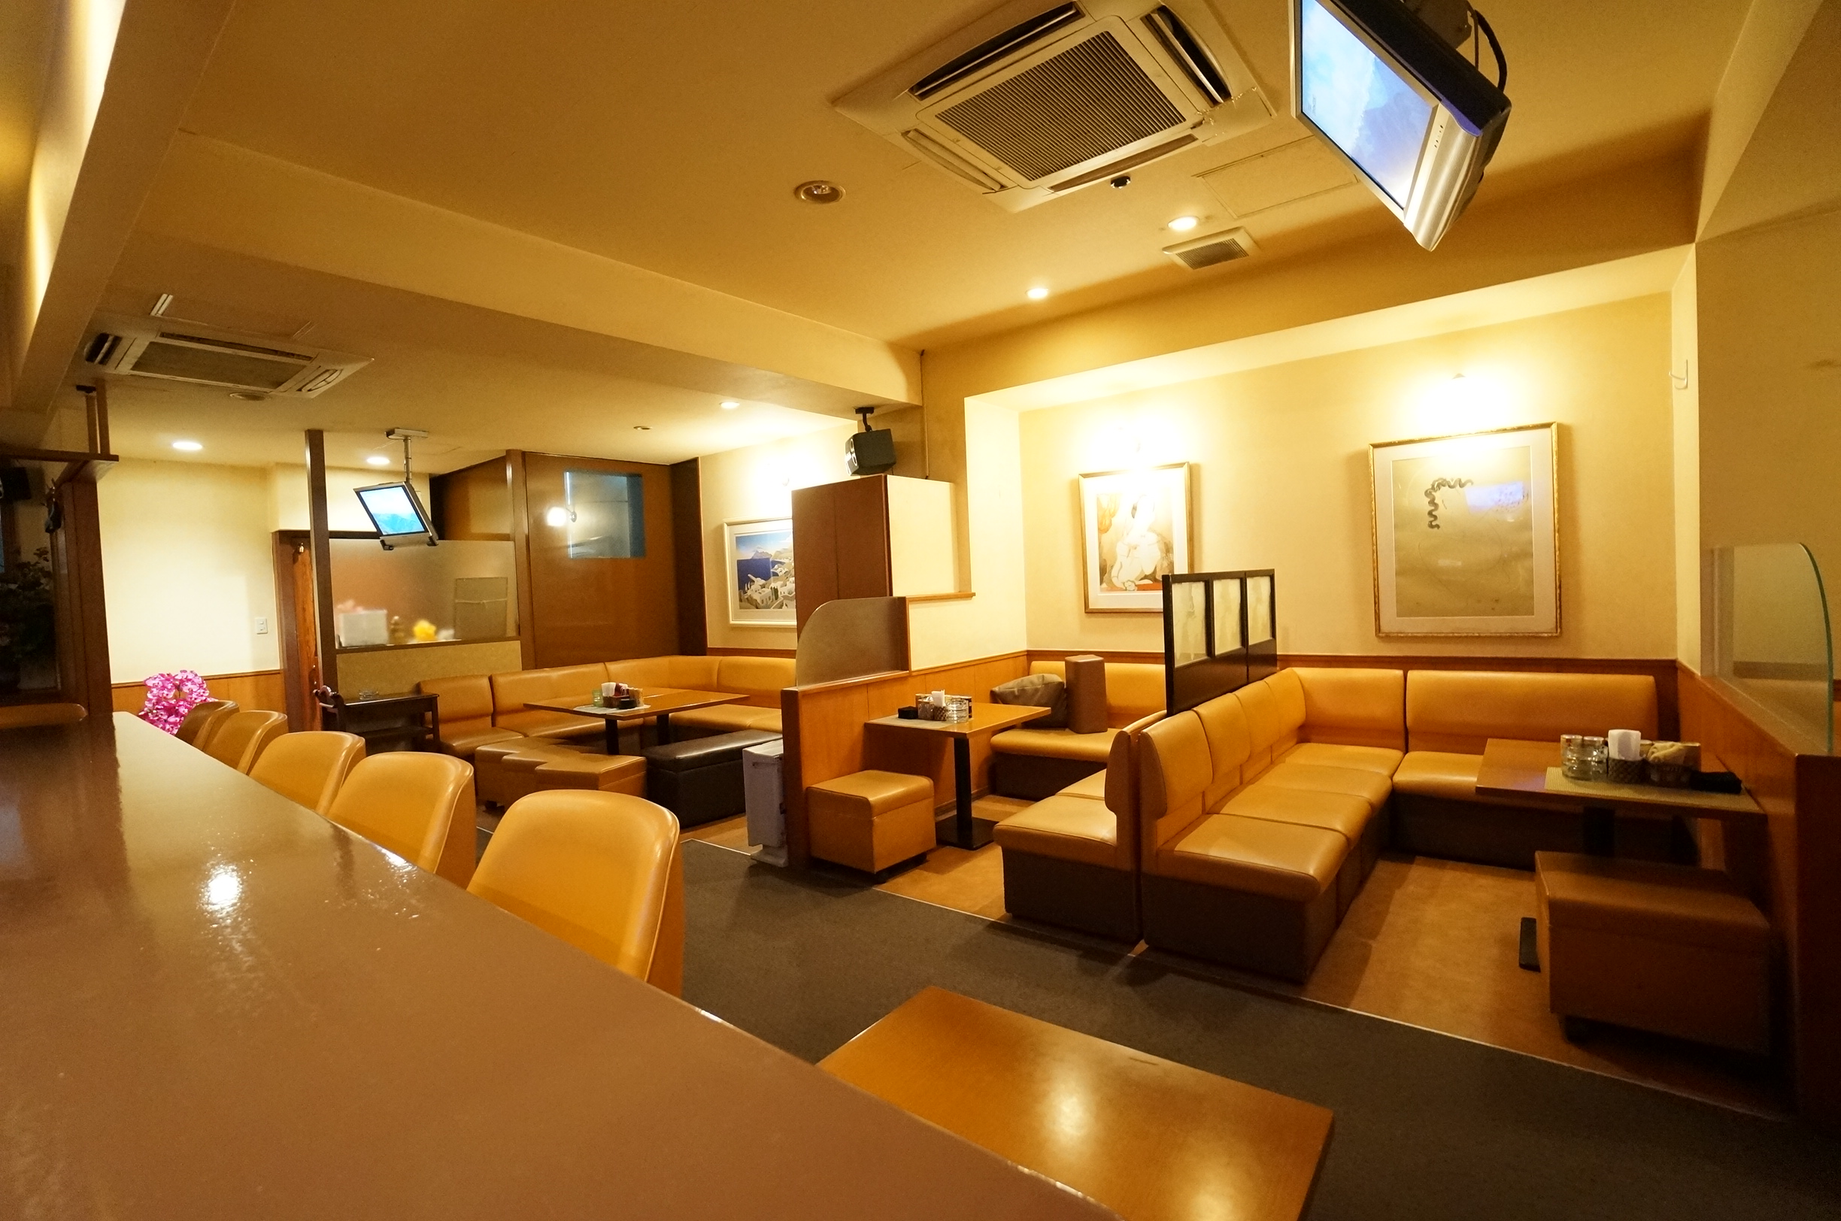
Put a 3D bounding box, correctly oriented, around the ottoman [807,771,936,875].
[{"bbox_3d":[-0.227,0.972,3.540,0.380,0.380,0.385,-1,2,39],"label":"ottoman"}]

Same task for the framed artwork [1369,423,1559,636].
[{"bbox_3d":[2.691,-0.372,3.814,0.755,1.005,0.035,-1,2,38],"label":"framed artwork"}]

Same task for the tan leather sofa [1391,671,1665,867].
[{"bbox_3d":[2.487,0.667,3.166,0.870,0.755,0.590,-1,2,39],"label":"tan leather sofa"}]

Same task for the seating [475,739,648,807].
[{"bbox_3d":[-2.330,1.101,4.902,1.580,0.390,0.500,-1,2,38],"label":"seating"}]

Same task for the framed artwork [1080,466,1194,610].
[{"bbox_3d":[1.355,-0.437,4.854,0.700,0.915,0.035,-1,2,38],"label":"framed artwork"}]

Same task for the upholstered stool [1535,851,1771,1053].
[{"bbox_3d":[1.920,0.913,2.035,0.390,0.380,0.380,-2,2,34],"label":"upholstered stool"}]

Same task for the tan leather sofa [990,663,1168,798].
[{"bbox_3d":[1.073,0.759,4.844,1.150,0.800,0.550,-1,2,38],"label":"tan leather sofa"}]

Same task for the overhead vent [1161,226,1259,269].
[{"bbox_3d":[1.290,-1.615,3.430,0.310,0.035,0.310,-1,2,39],"label":"overhead vent"}]

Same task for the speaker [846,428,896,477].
[{"bbox_3d":[-0.309,-0.977,4.750,0.240,0.225,0.220,-8,3,-20],"label":"speaker"}]

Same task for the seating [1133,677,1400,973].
[{"bbox_3d":[1.544,0.715,3.127,0.560,0.750,1.830,-1,2,39],"label":"seating"}]

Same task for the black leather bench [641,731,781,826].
[{"bbox_3d":[-1.217,0.986,4.612,0.440,0.385,0.800,-1,2,39],"label":"black leather bench"}]

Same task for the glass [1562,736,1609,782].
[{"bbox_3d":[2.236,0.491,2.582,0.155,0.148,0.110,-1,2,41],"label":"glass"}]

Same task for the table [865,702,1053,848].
[{"bbox_3d":[0.217,0.839,3.951,0.670,0.580,0.740,-1,2,39],"label":"table"}]

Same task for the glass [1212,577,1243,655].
[{"bbox_3d":[1.471,0.023,3.648,0.020,0.350,0.440,-1,2,38],"label":"glass"}]

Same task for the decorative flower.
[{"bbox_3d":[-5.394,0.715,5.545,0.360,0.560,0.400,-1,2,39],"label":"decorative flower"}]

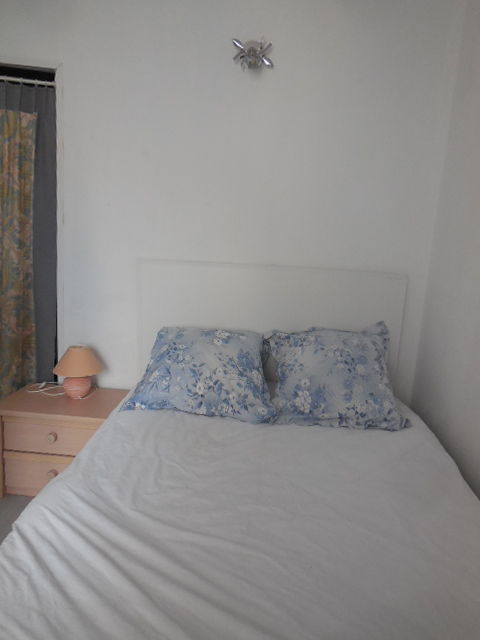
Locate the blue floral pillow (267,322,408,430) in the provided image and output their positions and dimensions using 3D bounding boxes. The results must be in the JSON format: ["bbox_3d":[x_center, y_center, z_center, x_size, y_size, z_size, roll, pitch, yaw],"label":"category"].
[{"bbox_3d":[0.452,0.273,2.280,0.680,0.490,0.170,4,-31,3],"label":"blue floral pillow"}]

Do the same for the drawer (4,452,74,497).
[{"bbox_3d":[-0.914,0.741,2.468,0.490,0.225,0.350,4,11,3],"label":"drawer"}]

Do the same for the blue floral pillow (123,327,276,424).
[{"bbox_3d":[-0.178,0.249,2.303,0.700,0.480,0.170,4,-31,3],"label":"blue floral pillow"}]

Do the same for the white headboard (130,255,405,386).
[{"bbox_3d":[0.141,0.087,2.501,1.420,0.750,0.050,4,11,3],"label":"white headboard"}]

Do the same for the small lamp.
[{"bbox_3d":[-0.853,0.277,2.455,0.280,0.275,0.280,4,11,3],"label":"small lamp"}]

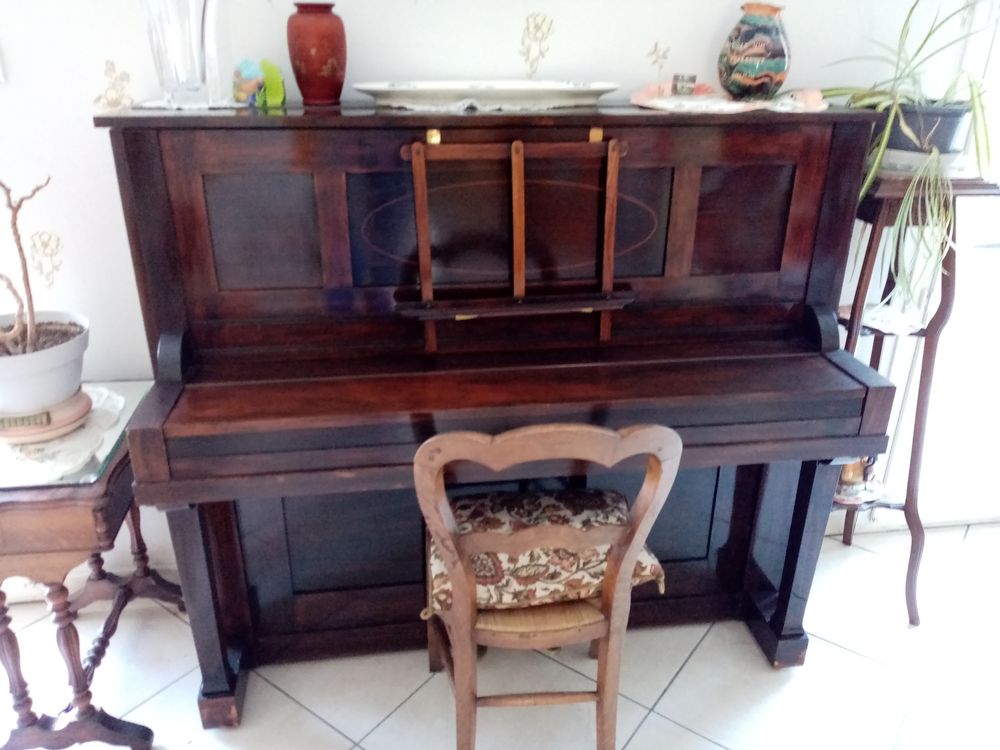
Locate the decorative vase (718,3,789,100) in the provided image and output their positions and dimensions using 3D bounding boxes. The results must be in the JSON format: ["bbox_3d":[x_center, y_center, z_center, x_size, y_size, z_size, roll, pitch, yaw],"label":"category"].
[{"bbox_3d":[0.552,-0.692,1.625,0.143,0.200,0.143,-3,23,-7],"label":"decorative vase"}]

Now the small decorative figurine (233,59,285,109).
[{"bbox_3d":[-0.481,-0.575,1.480,0.099,0.093,0.060,-3,23,-7],"label":"small decorative figurine"}]

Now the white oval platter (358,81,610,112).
[{"bbox_3d":[-0.023,-0.562,1.516,0.536,0.047,0.350,-3,23,-7],"label":"white oval platter"}]

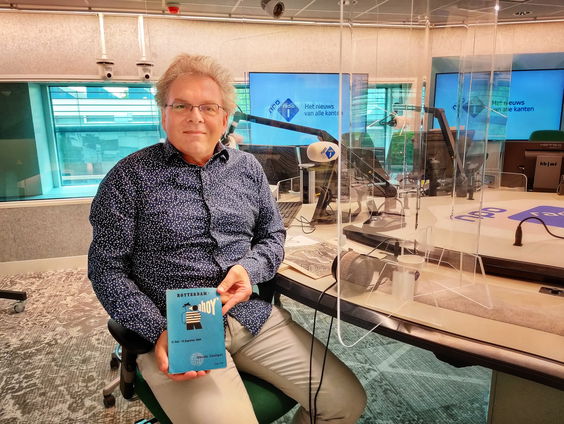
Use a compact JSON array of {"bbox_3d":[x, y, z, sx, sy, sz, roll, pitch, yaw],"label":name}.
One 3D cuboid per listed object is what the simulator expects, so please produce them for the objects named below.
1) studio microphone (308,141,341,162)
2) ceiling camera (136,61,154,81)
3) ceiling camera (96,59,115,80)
[{"bbox_3d":[0.166,-0.240,1.750,0.145,0.085,0.085,-4,13,-25],"label":"studio microphone"},{"bbox_3d":[-1.231,-1.272,3.970,0.160,0.180,0.165,-11,17,-37],"label":"ceiling camera"},{"bbox_3d":[-1.570,-1.260,3.920,0.165,0.180,0.160,11,18,42],"label":"ceiling camera"}]

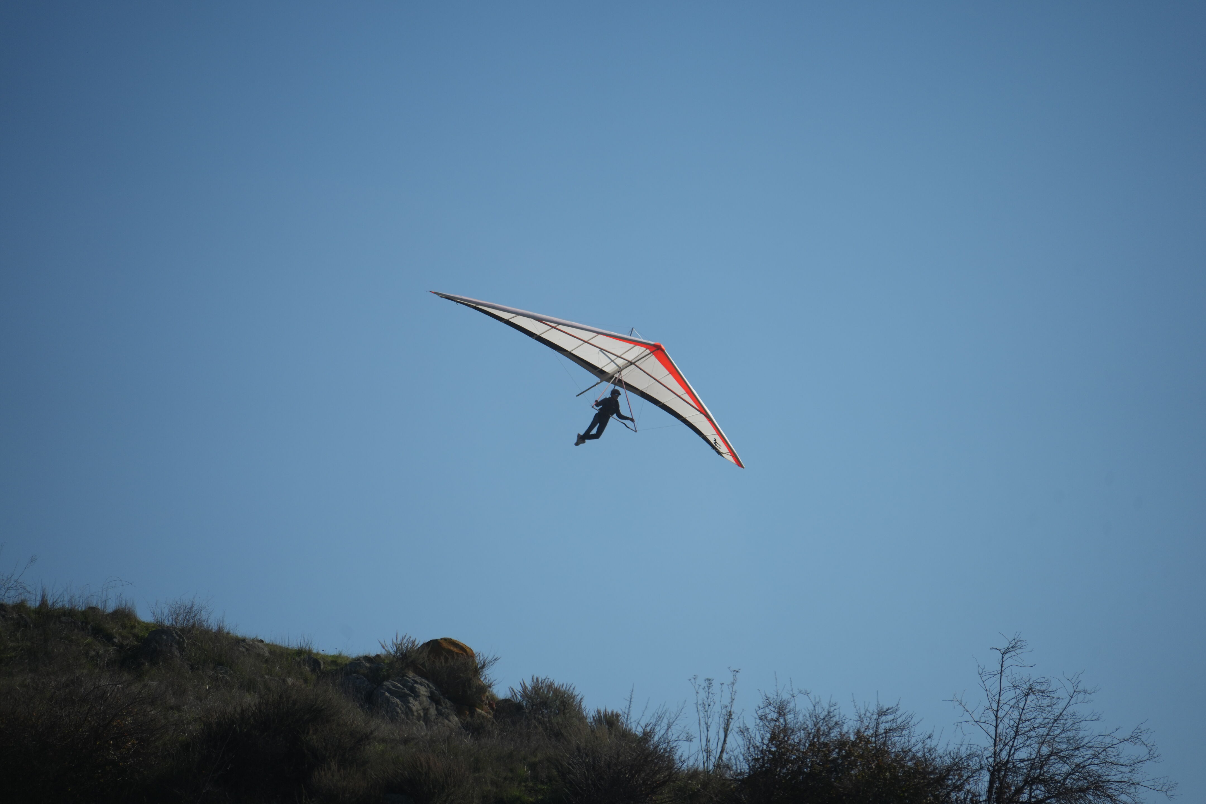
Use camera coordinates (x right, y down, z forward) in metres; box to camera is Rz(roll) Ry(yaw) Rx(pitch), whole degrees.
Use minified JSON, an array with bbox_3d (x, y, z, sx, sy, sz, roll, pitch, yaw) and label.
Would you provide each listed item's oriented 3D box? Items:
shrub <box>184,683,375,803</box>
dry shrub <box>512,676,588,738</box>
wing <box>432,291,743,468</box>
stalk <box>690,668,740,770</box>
[{"bbox_3d":[-4.651,4.909,145.000,2.733,1.713,2.200,0,-12,0],"label":"shrub"},{"bbox_3d":[-0.814,4.710,155.000,1.177,0.959,1.100,0,-12,0],"label":"dry shrub"},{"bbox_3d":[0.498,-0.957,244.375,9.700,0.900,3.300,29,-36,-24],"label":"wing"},{"bbox_3d":[1.681,4.755,150.000,0.760,1.547,0.600,0,-12,0],"label":"stalk"}]

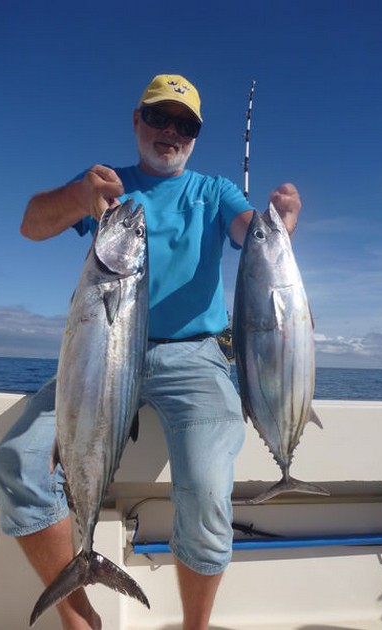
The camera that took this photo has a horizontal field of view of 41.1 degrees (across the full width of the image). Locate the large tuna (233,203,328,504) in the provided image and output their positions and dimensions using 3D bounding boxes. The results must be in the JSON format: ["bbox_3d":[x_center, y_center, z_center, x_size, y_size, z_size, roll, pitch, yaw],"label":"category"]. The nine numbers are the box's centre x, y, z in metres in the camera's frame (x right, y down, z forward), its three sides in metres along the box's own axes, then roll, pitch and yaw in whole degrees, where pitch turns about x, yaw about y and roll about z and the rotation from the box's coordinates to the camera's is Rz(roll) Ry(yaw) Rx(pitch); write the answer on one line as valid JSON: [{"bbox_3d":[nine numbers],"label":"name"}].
[{"bbox_3d":[0.205,0.088,1.170,0.200,0.670,0.120,-3,-4,15],"label":"large tuna"}]

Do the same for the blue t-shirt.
[{"bbox_3d":[-0.077,-0.168,1.410,0.480,0.500,0.280,2,-6,-1],"label":"blue t-shirt"}]

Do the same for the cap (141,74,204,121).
[{"bbox_3d":[-0.056,-0.600,1.395,0.175,0.135,0.250,8,11,-13],"label":"cap"}]

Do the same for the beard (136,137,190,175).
[{"bbox_3d":[-0.073,-0.424,1.370,0.145,0.105,0.110,8,11,-13],"label":"beard"}]

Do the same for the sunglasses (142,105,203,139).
[{"bbox_3d":[-0.057,-0.517,1.360,0.160,0.055,0.130,8,11,-13],"label":"sunglasses"}]

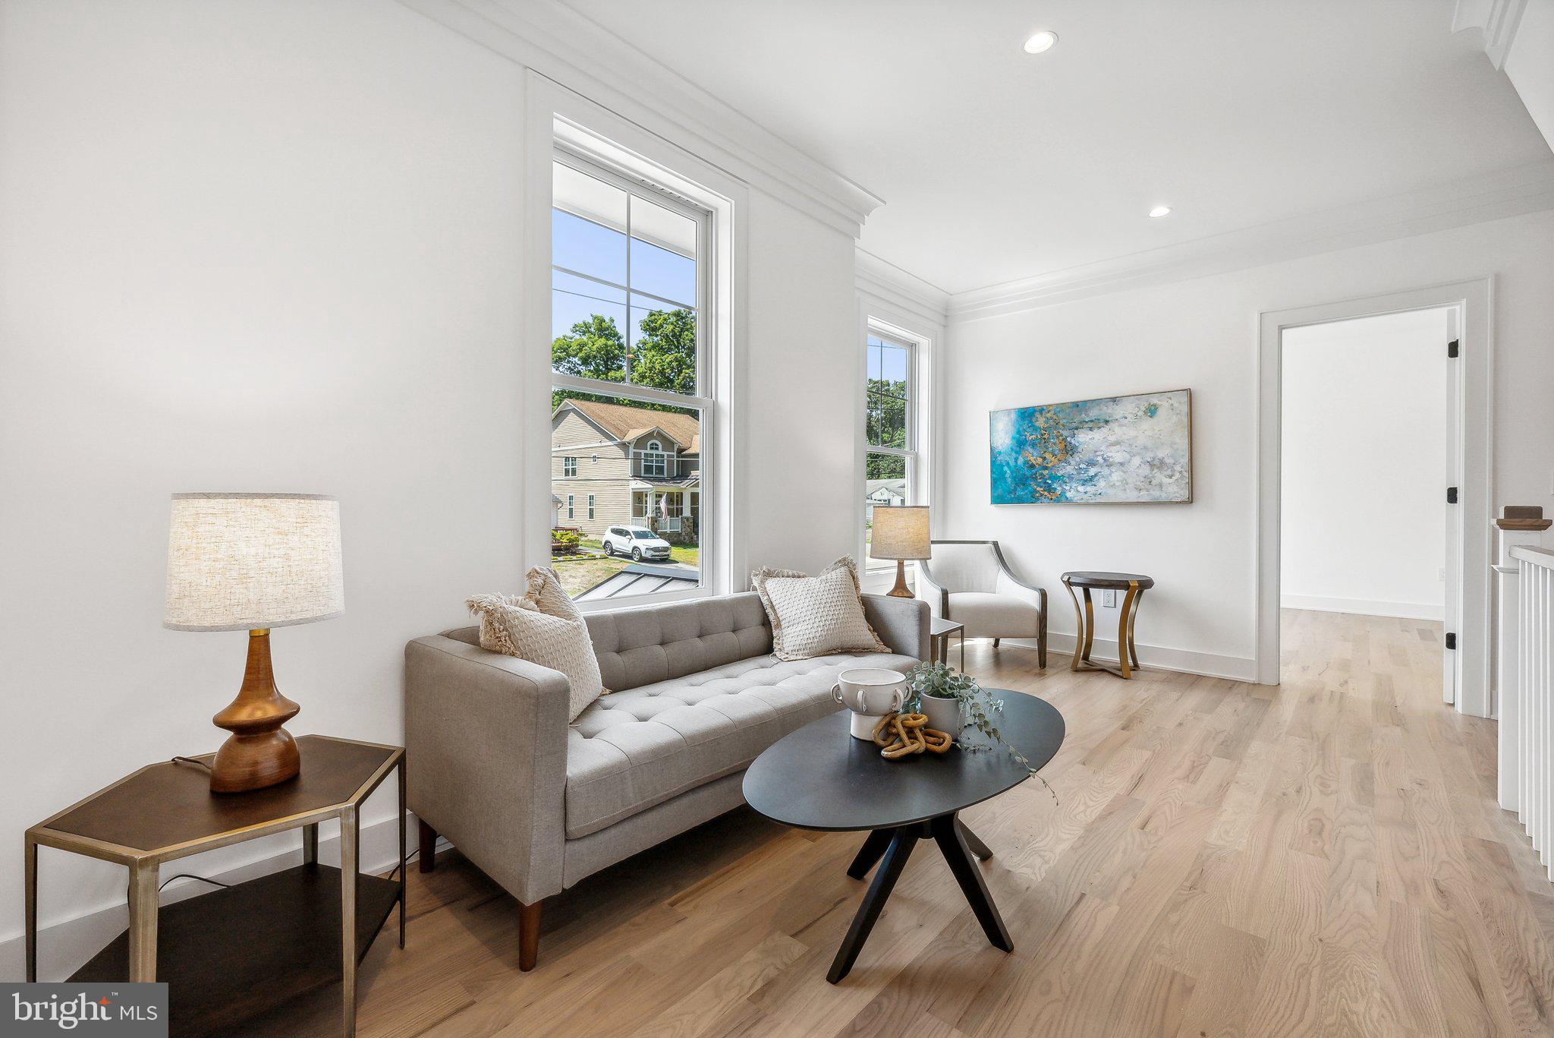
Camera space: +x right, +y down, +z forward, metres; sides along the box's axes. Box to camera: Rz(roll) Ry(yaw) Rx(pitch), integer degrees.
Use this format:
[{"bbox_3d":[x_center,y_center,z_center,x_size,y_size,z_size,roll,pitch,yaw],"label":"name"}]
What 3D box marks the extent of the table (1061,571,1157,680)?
[{"bbox_3d":[2.154,0.677,4.232,0.540,0.605,0.540,1,1,42],"label":"table"}]

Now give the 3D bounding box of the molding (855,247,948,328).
[{"bbox_3d":[0.872,-1.645,4.593,0.140,0.210,1.600,1,1,42],"label":"molding"}]

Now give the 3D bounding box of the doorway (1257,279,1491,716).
[{"bbox_3d":[3.254,-0.113,3.596,0.940,2.200,0.150,1,1,42],"label":"doorway"}]

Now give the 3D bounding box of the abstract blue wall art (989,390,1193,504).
[{"bbox_3d":[2.128,-0.463,4.526,1.310,0.710,0.045,1,1,42],"label":"abstract blue wall art"}]

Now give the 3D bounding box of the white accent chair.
[{"bbox_3d":[1.364,0.577,4.537,0.720,0.800,0.740,0,1,-8],"label":"white accent chair"}]

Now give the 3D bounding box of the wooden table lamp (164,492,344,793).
[{"bbox_3d":[-1.107,0.252,1.379,0.300,0.610,0.300,1,1,42],"label":"wooden table lamp"}]

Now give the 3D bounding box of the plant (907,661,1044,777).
[{"bbox_3d":[0.505,0.489,1.684,0.350,0.205,0.250,1,1,42],"label":"plant"}]

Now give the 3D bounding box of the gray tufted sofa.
[{"bbox_3d":[-0.215,0.675,2.344,0.750,0.690,1.815,1,1,42],"label":"gray tufted sofa"}]

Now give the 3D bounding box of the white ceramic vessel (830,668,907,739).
[{"bbox_3d":[0.256,0.502,1.745,0.200,0.155,0.200,0,1,0],"label":"white ceramic vessel"}]

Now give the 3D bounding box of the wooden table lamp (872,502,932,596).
[{"bbox_3d":[0.632,0.228,3.291,0.300,0.610,0.300,0,1,0],"label":"wooden table lamp"}]

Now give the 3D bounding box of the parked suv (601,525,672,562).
[{"bbox_3d":[-8.248,1.411,38.000,4.780,1.700,1.900,3,3,42],"label":"parked suv"}]

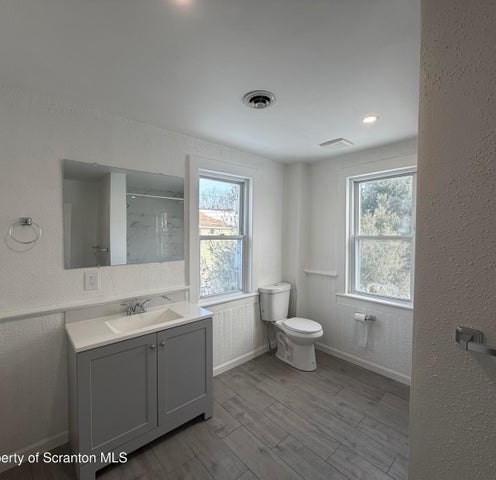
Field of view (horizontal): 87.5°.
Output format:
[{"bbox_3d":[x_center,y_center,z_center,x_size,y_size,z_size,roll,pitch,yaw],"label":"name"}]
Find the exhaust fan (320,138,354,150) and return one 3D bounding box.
[{"bbox_3d":[0.864,-0.926,2.525,0.236,0.028,0.241,-2,3,-41],"label":"exhaust fan"}]

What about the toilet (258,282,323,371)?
[{"bbox_3d":[0.501,0.982,2.913,0.398,0.810,0.707,-2,3,-41],"label":"toilet"}]

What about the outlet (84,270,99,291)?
[{"bbox_3d":[-1.154,0.303,1.909,0.084,0.136,0.010,-2,3,-41],"label":"outlet"}]

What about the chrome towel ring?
[{"bbox_3d":[-1.404,-0.059,1.634,0.152,0.167,0.071,-2,3,-41],"label":"chrome towel ring"}]

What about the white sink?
[{"bbox_3d":[-0.750,0.645,1.904,0.477,0.125,0.291,-2,3,-41],"label":"white sink"}]

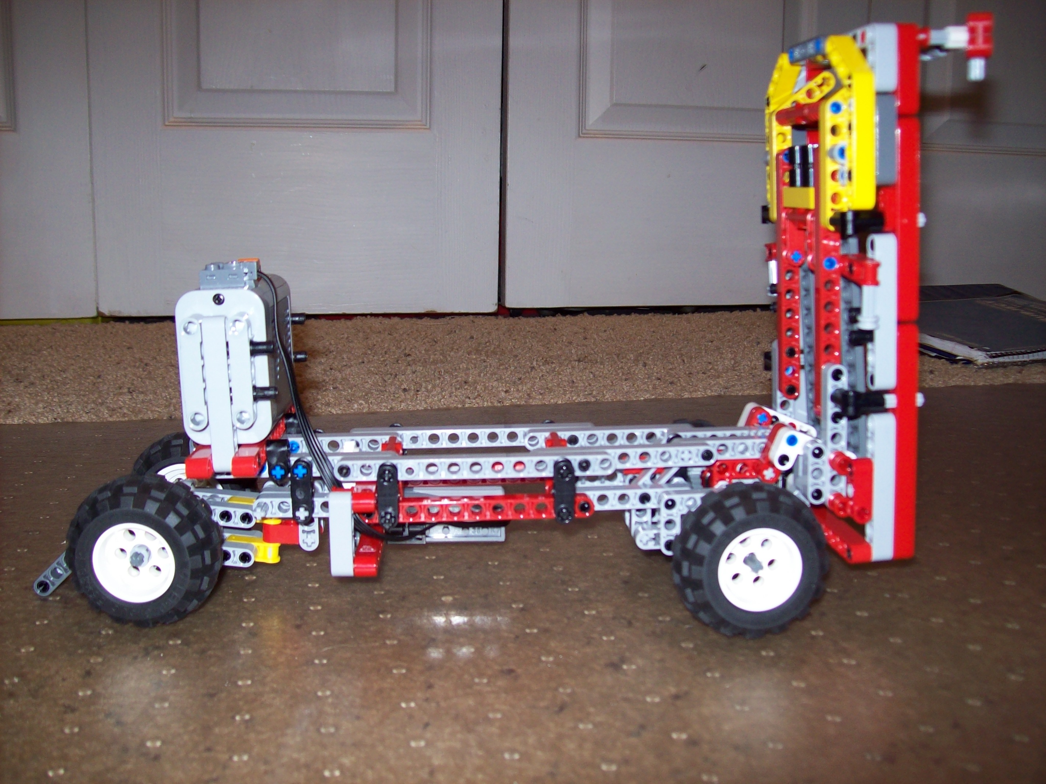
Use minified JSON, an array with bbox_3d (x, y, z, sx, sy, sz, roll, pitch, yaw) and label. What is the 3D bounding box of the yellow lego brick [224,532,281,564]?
[{"bbox_3d":[-0.107,0.062,0.428,0.024,0.008,0.008,5,10,-1],"label":"yellow lego brick"}]

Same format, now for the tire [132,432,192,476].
[{"bbox_3d":[-0.141,0.043,0.469,0.056,0.056,0.026,0,11,-1],"label":"tire"}]

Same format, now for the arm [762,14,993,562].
[{"bbox_3d":[0.136,-0.041,0.425,0.067,0.199,0.090,-2,11,-3],"label":"arm"}]

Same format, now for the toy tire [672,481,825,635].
[{"bbox_3d":[0.083,0.061,0.393,0.056,0.056,0.026,-1,11,-5],"label":"toy tire"}]

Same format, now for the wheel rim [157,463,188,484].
[{"bbox_3d":[-0.141,0.043,0.469,0.030,0.030,0.020,0,11,-1],"label":"wheel rim"}]

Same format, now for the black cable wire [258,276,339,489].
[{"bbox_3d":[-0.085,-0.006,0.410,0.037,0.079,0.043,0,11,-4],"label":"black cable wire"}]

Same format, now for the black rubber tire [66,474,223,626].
[{"bbox_3d":[-0.138,0.059,0.398,0.056,0.056,0.026,0,11,-1],"label":"black rubber tire"}]

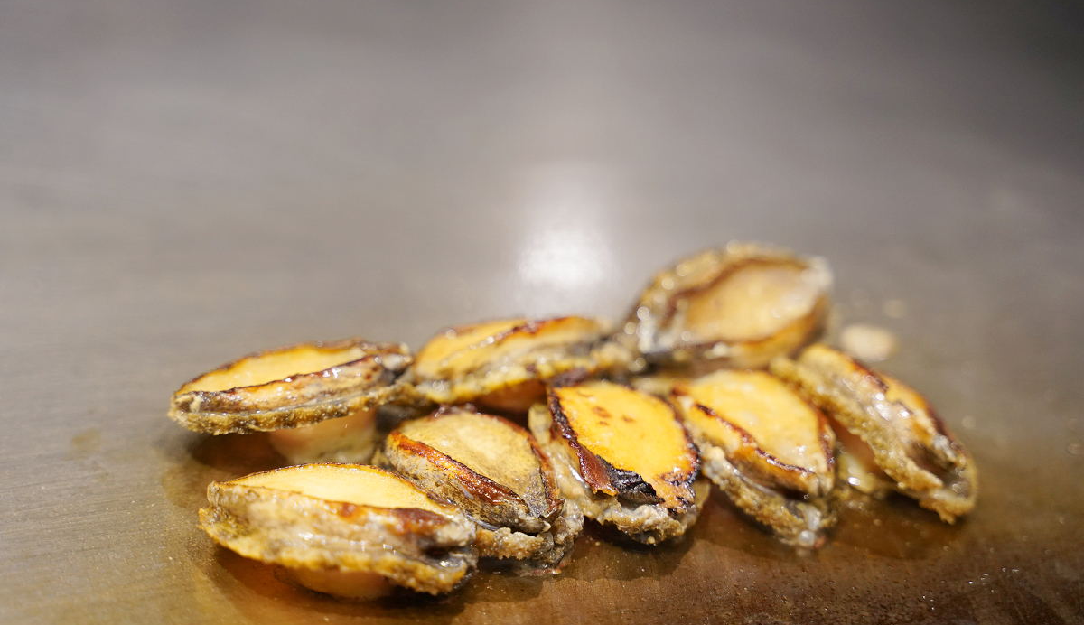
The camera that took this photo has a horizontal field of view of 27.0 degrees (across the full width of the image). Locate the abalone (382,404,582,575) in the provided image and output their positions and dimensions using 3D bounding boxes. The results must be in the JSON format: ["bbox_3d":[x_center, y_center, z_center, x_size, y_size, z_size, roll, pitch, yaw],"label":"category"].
[{"bbox_3d":[-0.017,0.050,0.609,0.066,0.028,0.042,26,38,34],"label":"abalone"}]

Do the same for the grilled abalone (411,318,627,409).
[{"bbox_3d":[-0.008,0.016,0.670,0.069,0.024,0.045,-12,22,-21],"label":"grilled abalone"}]

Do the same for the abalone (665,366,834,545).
[{"bbox_3d":[0.059,0.042,0.620,0.042,0.028,0.063,-16,38,-29],"label":"abalone"}]

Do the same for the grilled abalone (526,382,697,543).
[{"bbox_3d":[0.021,0.042,0.623,0.042,0.026,0.061,-23,42,-32],"label":"grilled abalone"}]

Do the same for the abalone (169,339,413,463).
[{"bbox_3d":[-0.072,0.027,0.648,0.070,0.027,0.045,-10,25,-12],"label":"abalone"}]

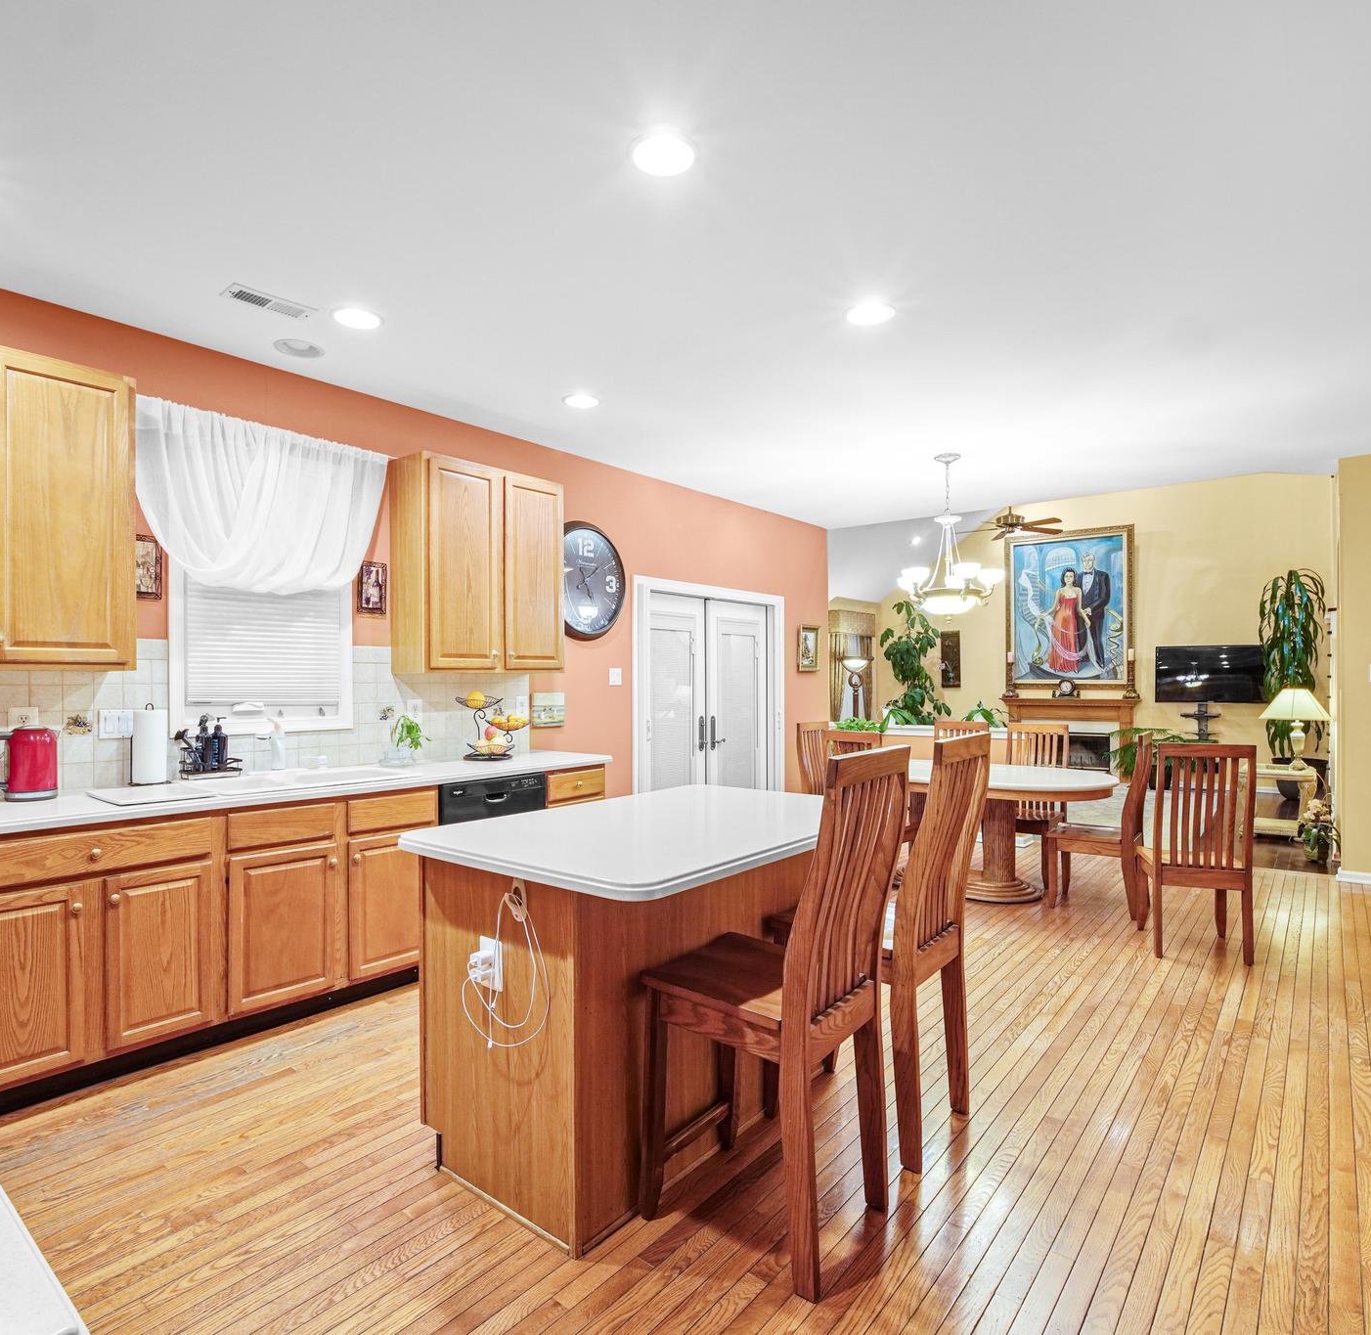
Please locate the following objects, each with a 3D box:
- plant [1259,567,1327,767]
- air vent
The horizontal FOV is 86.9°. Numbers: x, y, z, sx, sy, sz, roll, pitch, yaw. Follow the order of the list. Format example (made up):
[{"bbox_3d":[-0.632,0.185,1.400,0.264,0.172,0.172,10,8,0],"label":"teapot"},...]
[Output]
[{"bbox_3d":[6.724,0.184,7.999,0.680,2.550,0.680,-1,-1,40],"label":"plant"},{"bbox_3d":[-1.543,-1.352,2.685,0.145,0.015,0.285,-1,-1,39],"label":"air vent"}]

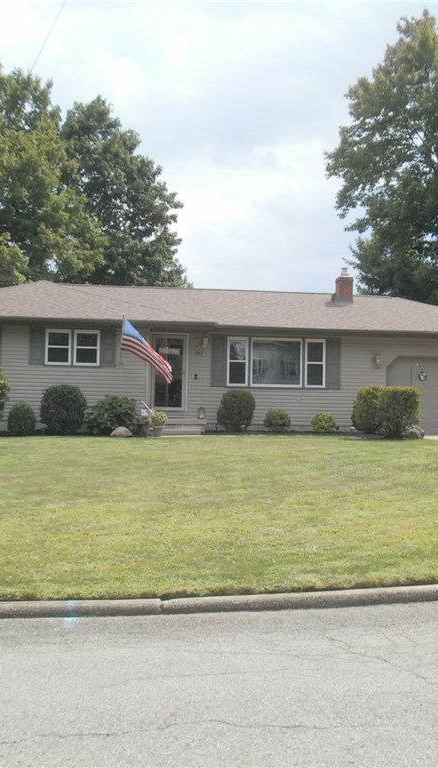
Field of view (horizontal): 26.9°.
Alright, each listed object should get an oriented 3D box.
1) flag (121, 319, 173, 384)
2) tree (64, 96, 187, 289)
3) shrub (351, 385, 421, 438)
[{"bbox_3d":[-1.840,-0.836,23.600,1.300,1.660,0.600,1,-2,-6],"label":"flag"},{"bbox_3d":[-5.593,-6.145,46.000,8.000,16.300,8.000,1,-2,-6],"label":"tree"},{"bbox_3d":[4.384,0.720,24.000,1.750,1.380,1.300,1,-2,-6],"label":"shrub"}]

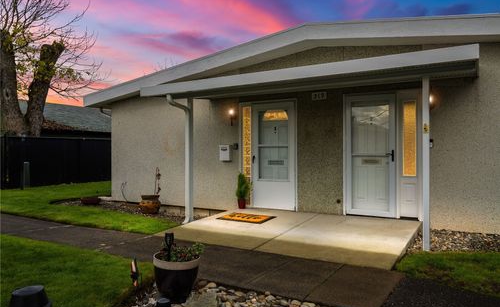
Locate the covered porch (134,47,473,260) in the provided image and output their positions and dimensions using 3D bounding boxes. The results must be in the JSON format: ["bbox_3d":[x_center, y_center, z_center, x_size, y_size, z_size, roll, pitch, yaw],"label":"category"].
[{"bbox_3d":[0.734,0.041,5.867,4.850,2.310,2.000,0,0,31],"label":"covered porch"}]

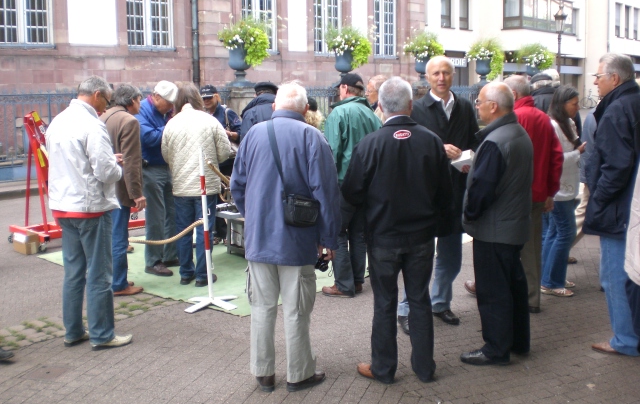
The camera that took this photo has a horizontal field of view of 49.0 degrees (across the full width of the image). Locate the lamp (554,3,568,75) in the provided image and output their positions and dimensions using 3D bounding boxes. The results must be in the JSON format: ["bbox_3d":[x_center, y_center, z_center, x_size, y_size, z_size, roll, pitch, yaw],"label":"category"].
[{"bbox_3d":[7.894,-4.412,23.101,0.450,4.180,0.450,-1,10,0],"label":"lamp"}]

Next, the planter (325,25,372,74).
[{"bbox_3d":[0.695,-3.634,17.428,1.050,1.528,1.120,0,9,0],"label":"planter"}]

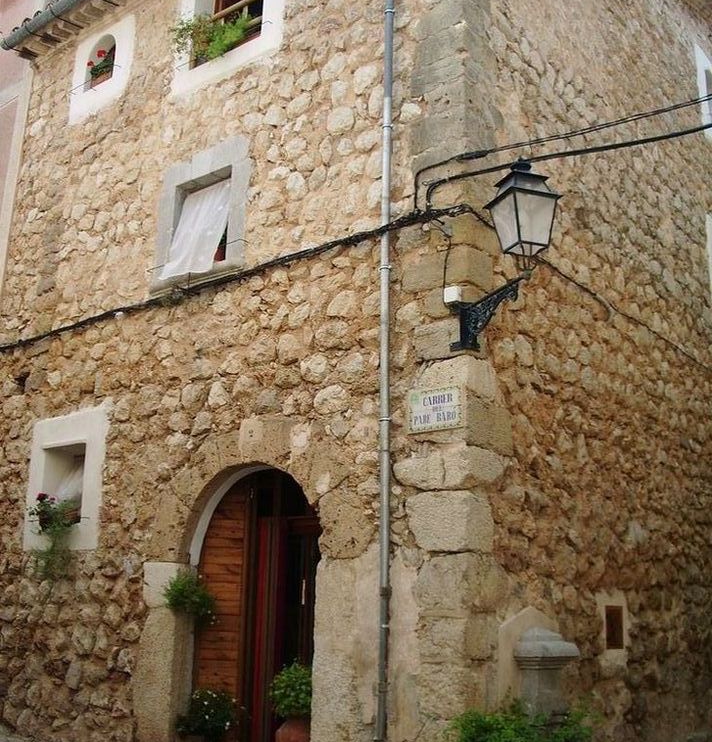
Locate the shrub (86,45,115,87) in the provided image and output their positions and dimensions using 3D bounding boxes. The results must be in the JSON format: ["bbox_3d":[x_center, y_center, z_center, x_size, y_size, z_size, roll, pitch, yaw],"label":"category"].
[{"bbox_3d":[-3.242,-3.897,12.329,0.440,0.560,0.270,-10,-18,38],"label":"shrub"}]

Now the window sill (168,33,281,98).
[{"bbox_3d":[-1.390,-3.351,10.636,1.685,0.256,0.240,-10,-18,38],"label":"window sill"}]

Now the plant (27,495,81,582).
[{"bbox_3d":[-3.428,1.843,10.726,0.720,0.920,0.360,-10,-18,38],"label":"plant"}]

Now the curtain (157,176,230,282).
[{"bbox_3d":[-1.733,-1.528,10.369,0.770,1.120,0.300,-10,-18,38],"label":"curtain"}]

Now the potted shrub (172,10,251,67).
[{"bbox_3d":[-1.595,-3.729,10.786,0.930,0.540,0.380,-10,-18,38],"label":"potted shrub"}]

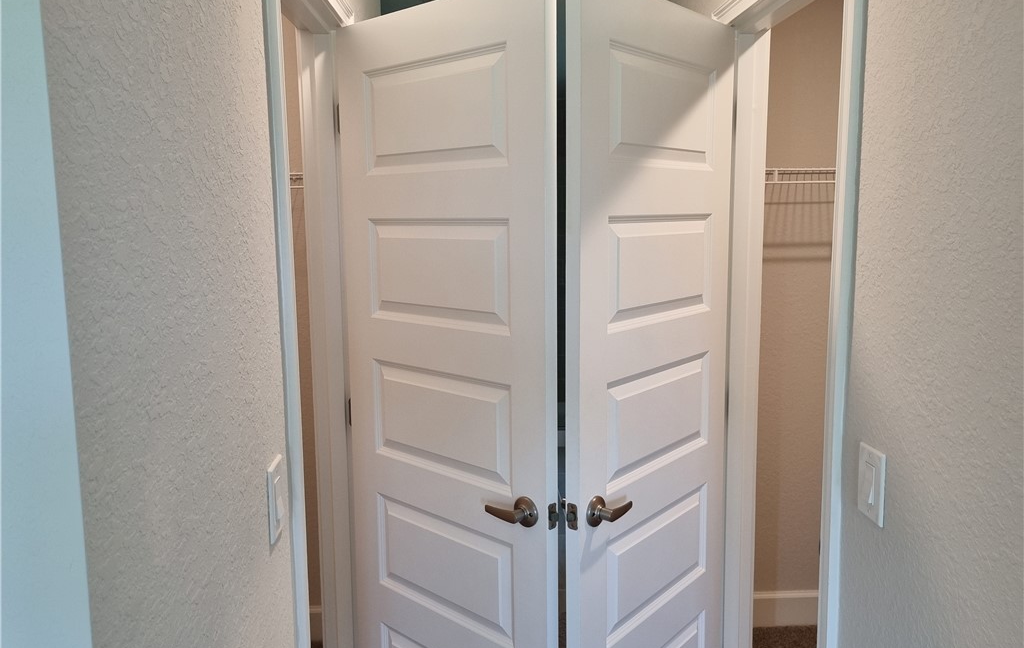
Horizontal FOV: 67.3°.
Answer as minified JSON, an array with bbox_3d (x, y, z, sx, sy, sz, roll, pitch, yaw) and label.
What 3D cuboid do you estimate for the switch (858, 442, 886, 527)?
[{"bbox_3d":[0.619,0.276,1.325,0.010,0.122,0.077,-1,8,-3],"label":"switch"}]

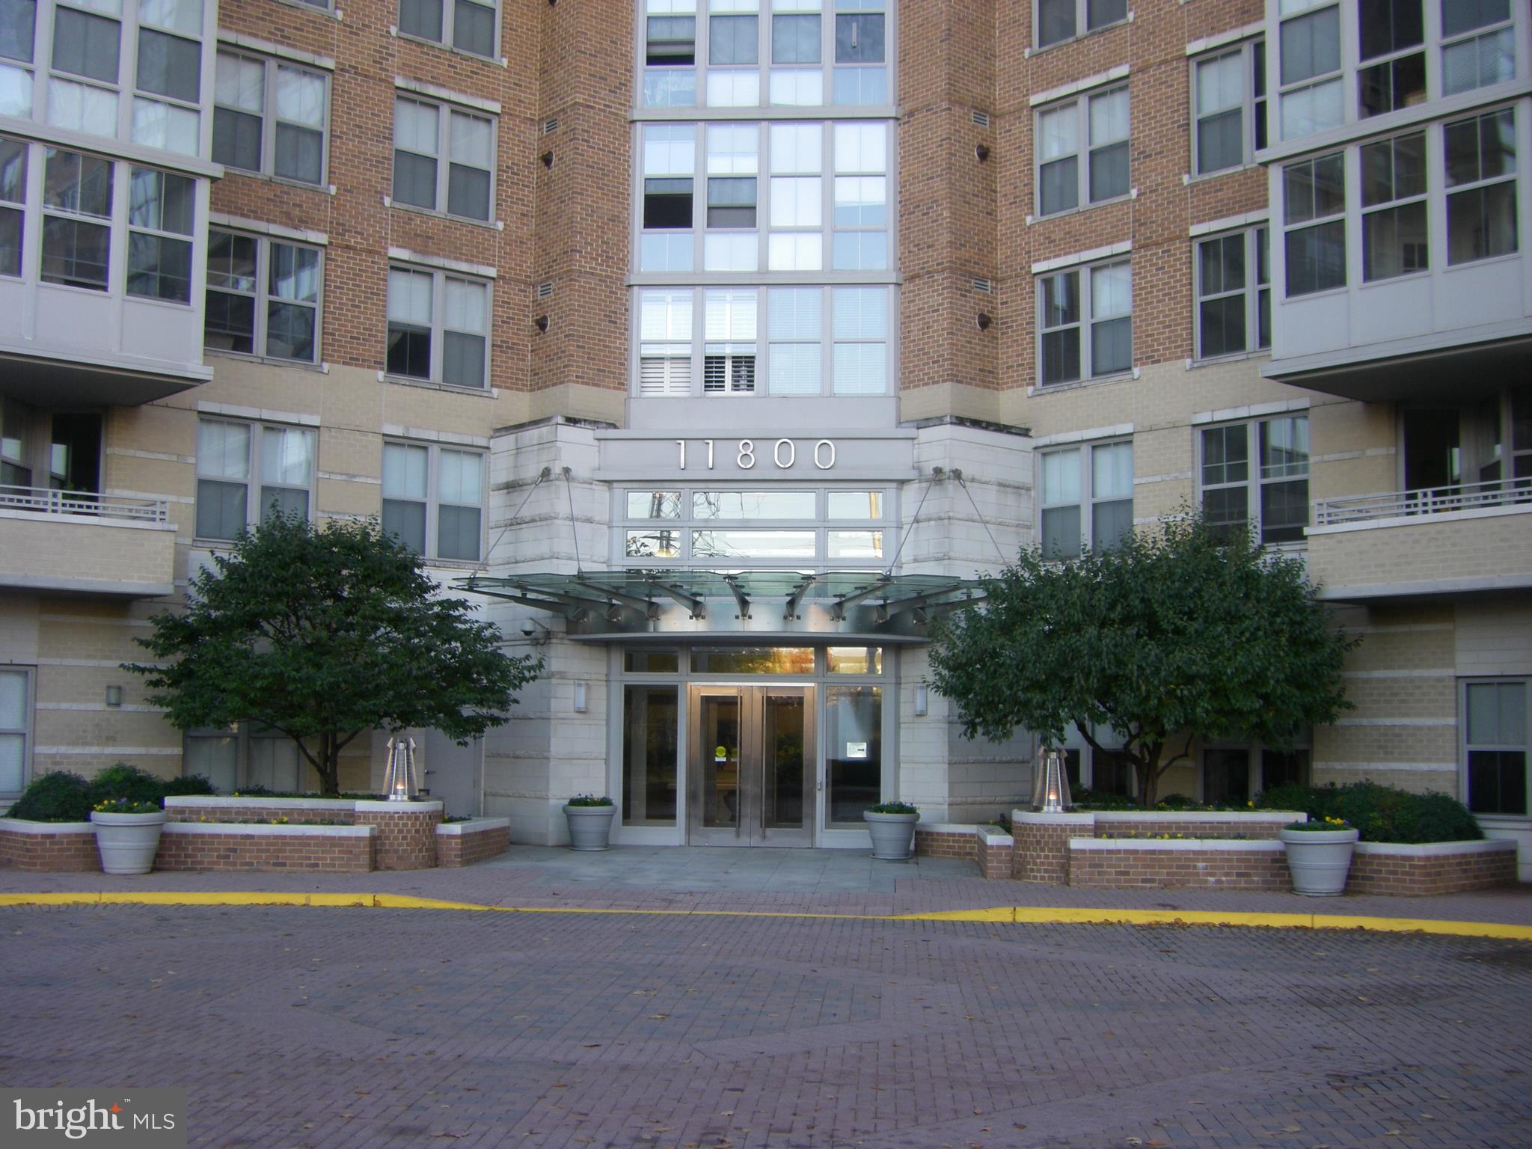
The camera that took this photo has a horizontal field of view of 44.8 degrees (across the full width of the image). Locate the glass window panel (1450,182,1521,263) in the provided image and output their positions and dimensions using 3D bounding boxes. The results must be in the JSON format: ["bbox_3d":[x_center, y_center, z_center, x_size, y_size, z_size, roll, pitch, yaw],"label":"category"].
[{"bbox_3d":[8.321,-4.069,21.562,0.060,0.820,0.837,5,-7,-41],"label":"glass window panel"}]

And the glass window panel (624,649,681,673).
[{"bbox_3d":[-1.736,1.325,28.383,0.865,0.365,0.050,0,-5,4],"label":"glass window panel"}]

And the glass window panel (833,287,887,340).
[{"bbox_3d":[1.493,-4.165,29.634,0.848,0.845,0.060,0,-5,4],"label":"glass window panel"}]

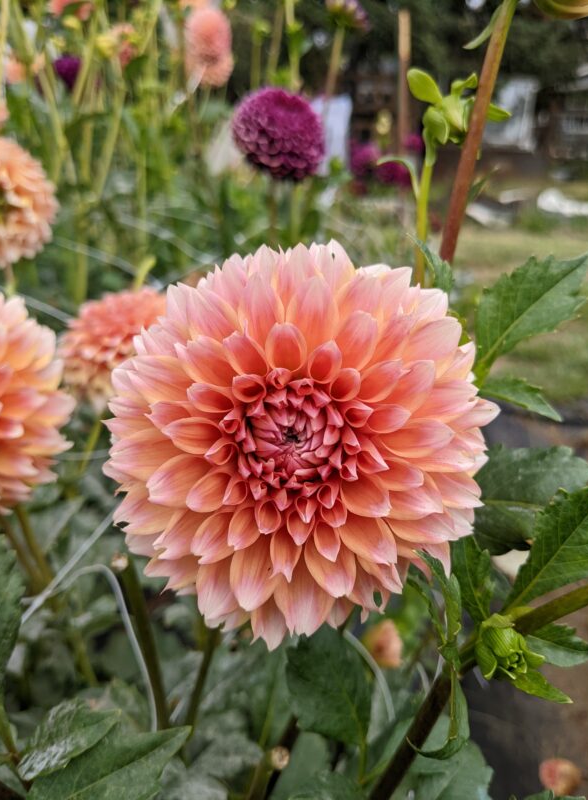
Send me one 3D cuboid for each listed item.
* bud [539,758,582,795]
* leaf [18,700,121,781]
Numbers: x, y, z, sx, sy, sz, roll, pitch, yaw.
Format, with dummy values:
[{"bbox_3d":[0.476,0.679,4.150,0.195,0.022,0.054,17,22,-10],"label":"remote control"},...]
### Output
[{"bbox_3d":[0.192,0.272,0.450,0.031,0.027,0.031,0,22,0],"label":"bud"},{"bbox_3d":[-0.102,0.155,0.283,0.051,0.013,0.033,-31,48,-12],"label":"leaf"}]

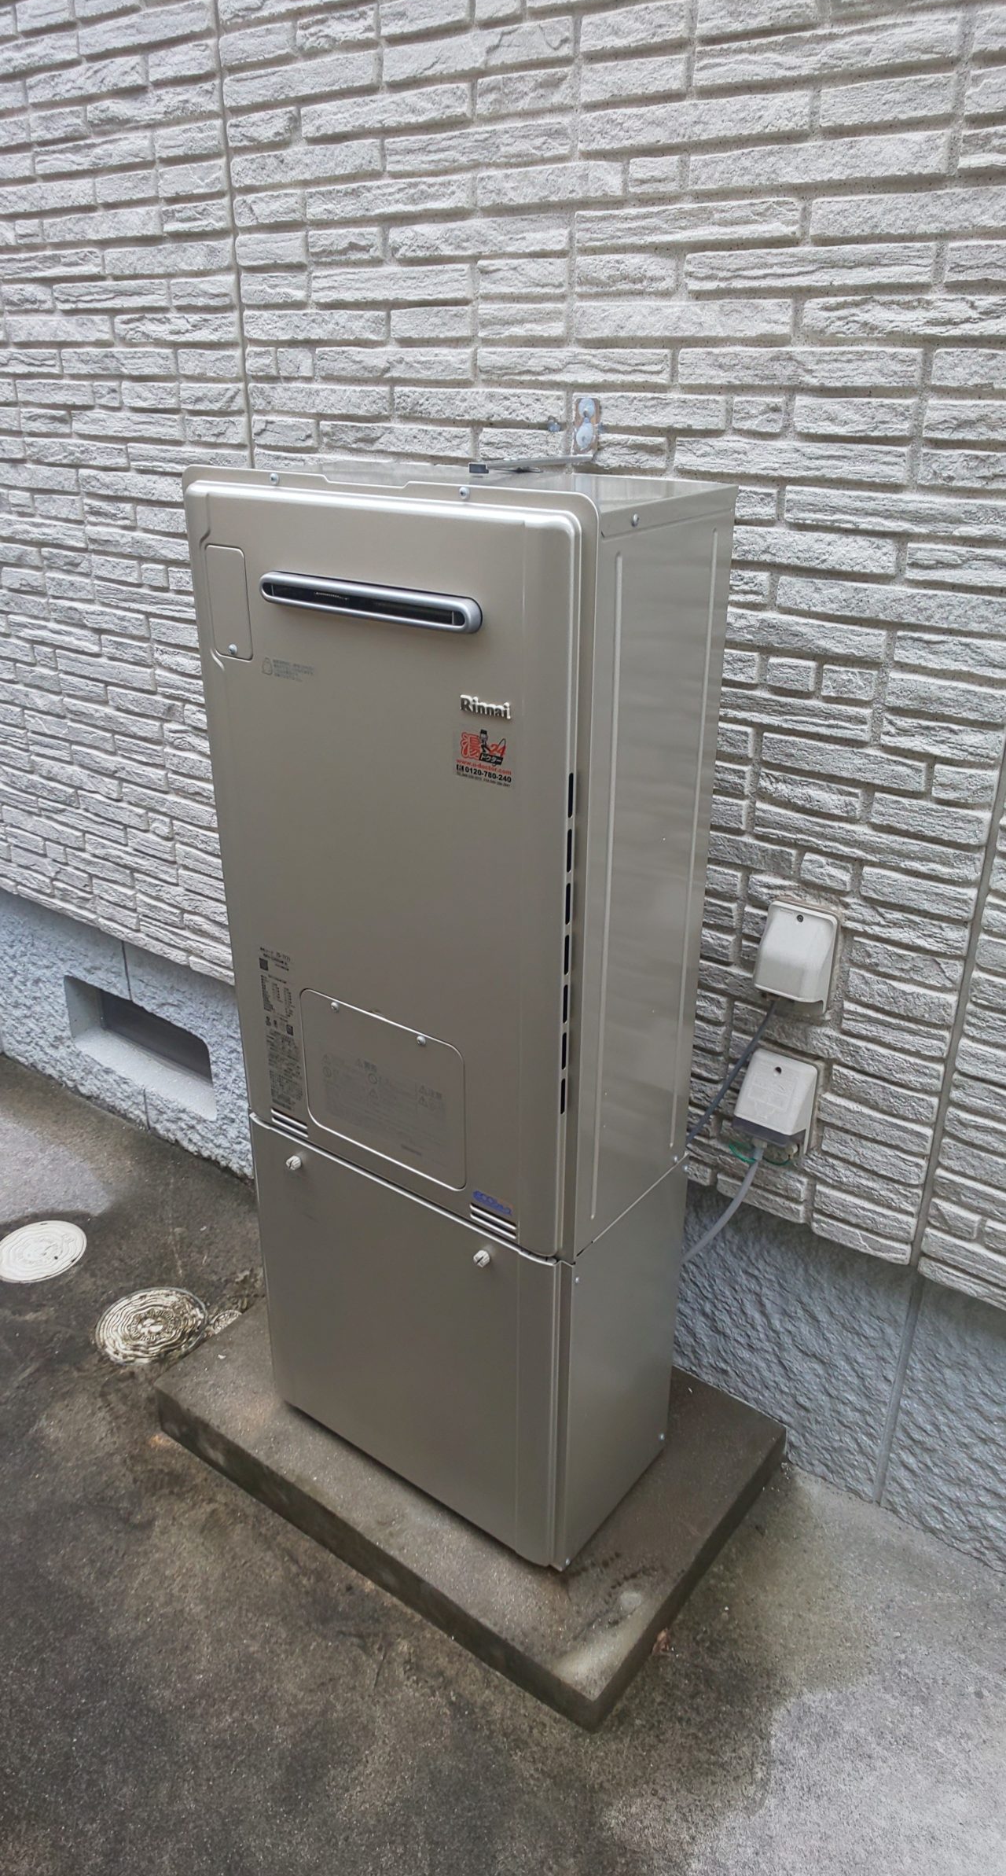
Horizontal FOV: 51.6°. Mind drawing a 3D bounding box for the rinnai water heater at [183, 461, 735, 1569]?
[{"bbox_3d":[-0.059,0.125,1.223,0.490,1.217,0.257,17,29,33],"label":"rinnai water heater"}]

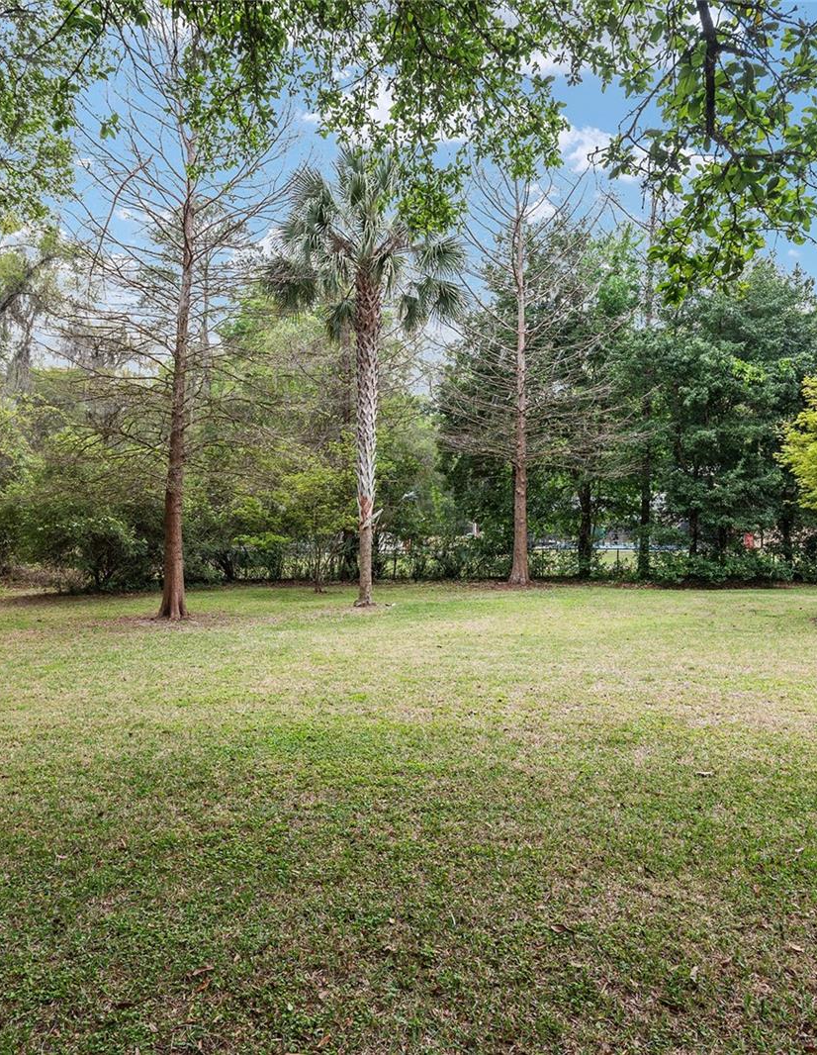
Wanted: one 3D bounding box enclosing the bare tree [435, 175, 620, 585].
[{"bbox_3d":[3.500,-4.400,22.000,5.300,12.200,5.200,0,0,0],"label":"bare tree"}]

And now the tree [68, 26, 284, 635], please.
[{"bbox_3d":[-4.550,-4.250,14.700,4.400,12.000,4.300,0,0,0],"label":"tree"}]

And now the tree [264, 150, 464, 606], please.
[{"bbox_3d":[-1.000,-3.350,16.600,4.350,10.100,4.200,0,0,0],"label":"tree"}]

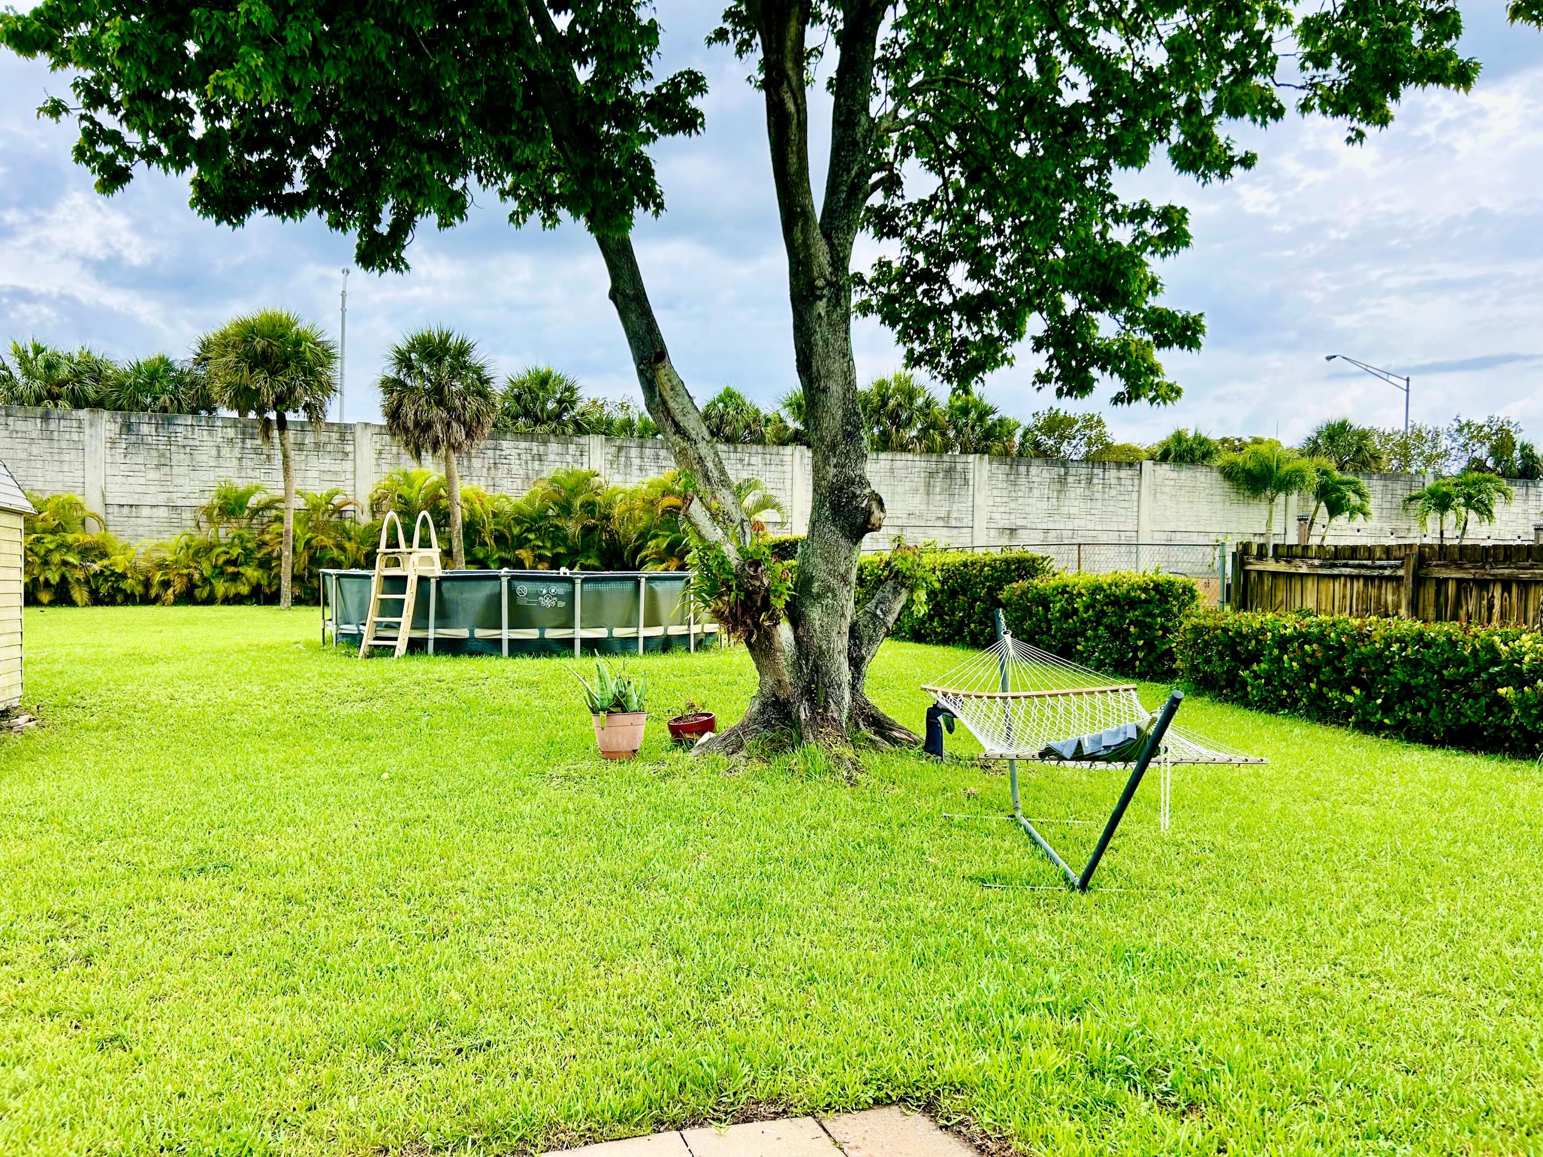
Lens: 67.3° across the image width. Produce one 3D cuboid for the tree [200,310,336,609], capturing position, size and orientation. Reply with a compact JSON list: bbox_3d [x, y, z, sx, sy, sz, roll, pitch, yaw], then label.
[{"bbox_3d":[-12.997,-3.075,30.000,3.450,7.736,3.400,1,1,0],"label":"tree"}]

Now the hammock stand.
[{"bbox_3d":[1.573,0.911,6.312,1.380,1.180,3.750,0,1,1],"label":"hammock stand"}]

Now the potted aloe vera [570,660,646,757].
[{"bbox_3d":[-1.264,1.027,9.100,0.570,0.790,0.550,0,1,0],"label":"potted aloe vera"}]

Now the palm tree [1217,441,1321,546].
[{"bbox_3d":[12.014,-1.036,28.000,2.500,4.597,2.400,1,1,0],"label":"palm tree"}]

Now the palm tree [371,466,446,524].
[{"bbox_3d":[-9.722,-1.086,31.000,2.300,3.858,2.300,1,1,0],"label":"palm tree"}]

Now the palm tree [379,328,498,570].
[{"bbox_3d":[-7.550,-2.476,26.300,2.700,6.400,2.700,0,1,-19],"label":"palm tree"}]

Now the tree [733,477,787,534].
[{"bbox_3d":[-0.532,-0.966,33.000,2.000,3.869,2.000,1,1,0],"label":"tree"}]

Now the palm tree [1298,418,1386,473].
[{"bbox_3d":[23.022,-2.627,46.967,3.400,7.700,3.400,1,1,19],"label":"palm tree"}]

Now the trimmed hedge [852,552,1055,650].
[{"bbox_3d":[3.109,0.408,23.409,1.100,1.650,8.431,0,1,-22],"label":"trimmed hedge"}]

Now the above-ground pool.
[{"bbox_3d":[-4.124,0.537,20.009,6.800,1.280,6.800,0,1,0],"label":"above-ground pool"}]

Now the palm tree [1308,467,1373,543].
[{"bbox_3d":[13.606,-0.705,27.992,1.900,3.900,1.900,1,1,19],"label":"palm tree"}]

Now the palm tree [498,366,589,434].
[{"bbox_3d":[-7.884,-3.293,40.000,3.300,8.100,3.300,1,1,0],"label":"palm tree"}]

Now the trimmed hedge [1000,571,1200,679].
[{"bbox_3d":[4.645,0.589,16.809,1.150,1.420,3.400,0,1,-19],"label":"trimmed hedge"}]

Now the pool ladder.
[{"bbox_3d":[-5.251,0.070,16.753,0.680,2.070,1.250,1,1,22],"label":"pool ladder"}]

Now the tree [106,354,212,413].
[{"bbox_3d":[-19.570,-3.268,37.000,3.500,7.819,3.500,1,1,0],"label":"tree"}]

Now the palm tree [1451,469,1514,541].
[{"bbox_3d":[17.406,-0.681,28.492,1.800,3.900,1.800,1,1,19],"label":"palm tree"}]

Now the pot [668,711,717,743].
[{"bbox_3d":[-0.633,1.212,9.400,0.385,0.170,0.385,-12,4,0],"label":"pot"}]

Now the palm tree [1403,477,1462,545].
[{"bbox_3d":[15.432,-0.527,27.000,1.500,3.692,1.500,1,1,0],"label":"palm tree"}]

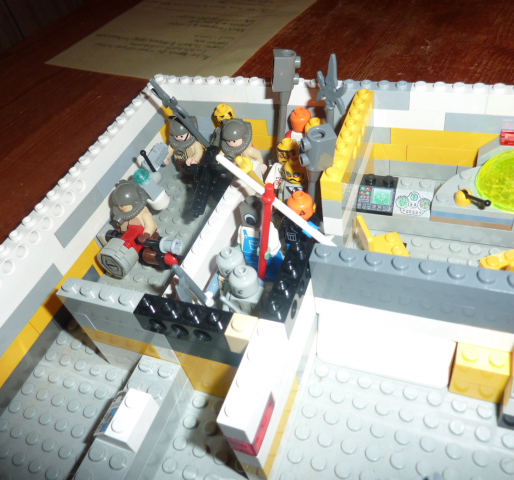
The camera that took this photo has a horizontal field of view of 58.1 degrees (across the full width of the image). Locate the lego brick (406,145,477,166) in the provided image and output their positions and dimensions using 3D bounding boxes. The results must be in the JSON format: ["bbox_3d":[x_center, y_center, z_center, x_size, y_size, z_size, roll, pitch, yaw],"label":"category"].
[{"bbox_3d":[0.090,-0.043,0.225,0.032,0.010,0.008,9,50,21],"label":"lego brick"}]

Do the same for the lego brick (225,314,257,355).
[{"bbox_3d":[-0.004,0.028,0.136,0.008,0.011,0.008,9,50,21],"label":"lego brick"}]

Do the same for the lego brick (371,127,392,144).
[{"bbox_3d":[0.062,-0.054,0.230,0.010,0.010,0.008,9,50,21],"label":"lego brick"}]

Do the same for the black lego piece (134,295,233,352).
[{"bbox_3d":[-0.022,0.025,0.145,0.032,0.011,0.008,9,50,21],"label":"black lego piece"}]

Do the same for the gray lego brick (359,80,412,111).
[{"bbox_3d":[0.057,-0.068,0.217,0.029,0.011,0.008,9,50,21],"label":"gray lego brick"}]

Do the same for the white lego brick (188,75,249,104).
[{"bbox_3d":[-0.019,-0.079,0.243,0.032,0.011,0.008,9,50,21],"label":"white lego brick"}]

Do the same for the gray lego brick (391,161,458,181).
[{"bbox_3d":[0.086,-0.038,0.237,0.032,0.010,0.008,9,50,21],"label":"gray lego brick"}]

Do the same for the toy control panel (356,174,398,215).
[{"bbox_3d":[0.056,-0.021,0.213,0.016,0.011,0.016,9,50,21],"label":"toy control panel"}]

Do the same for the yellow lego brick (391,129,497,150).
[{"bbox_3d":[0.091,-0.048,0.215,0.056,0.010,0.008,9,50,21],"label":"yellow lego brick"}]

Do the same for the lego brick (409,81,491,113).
[{"bbox_3d":[0.083,-0.062,0.202,0.032,0.011,0.008,9,50,21],"label":"lego brick"}]

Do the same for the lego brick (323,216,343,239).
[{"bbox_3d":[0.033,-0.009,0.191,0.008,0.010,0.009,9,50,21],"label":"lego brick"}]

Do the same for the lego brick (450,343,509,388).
[{"bbox_3d":[0.073,0.041,0.151,0.016,0.011,0.008,9,50,21],"label":"lego brick"}]

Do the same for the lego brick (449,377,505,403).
[{"bbox_3d":[0.075,0.048,0.158,0.016,0.010,0.008,9,50,21],"label":"lego brick"}]

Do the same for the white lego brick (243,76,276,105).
[{"bbox_3d":[0.002,-0.077,0.236,0.016,0.011,0.008,9,50,21],"label":"white lego brick"}]

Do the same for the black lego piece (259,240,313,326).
[{"bbox_3d":[0.011,0.015,0.147,0.008,0.011,0.032,9,50,21],"label":"black lego piece"}]

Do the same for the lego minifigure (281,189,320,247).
[{"bbox_3d":[0.020,-0.004,0.196,0.022,0.040,0.012,9,50,21],"label":"lego minifigure"}]

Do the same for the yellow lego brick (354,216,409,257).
[{"bbox_3d":[0.054,0.000,0.196,0.018,0.018,0.016,-14,45,0],"label":"yellow lego brick"}]

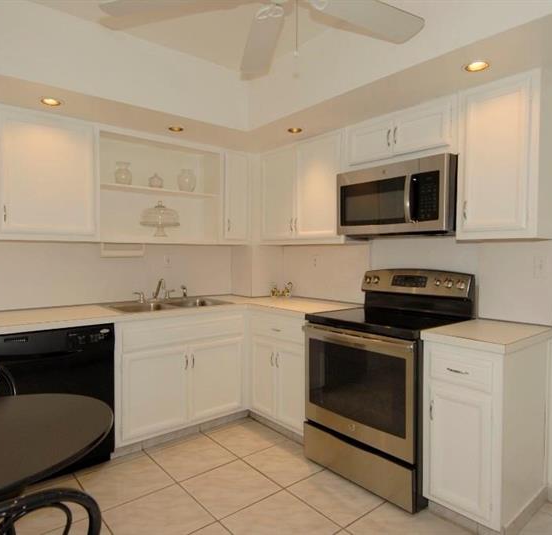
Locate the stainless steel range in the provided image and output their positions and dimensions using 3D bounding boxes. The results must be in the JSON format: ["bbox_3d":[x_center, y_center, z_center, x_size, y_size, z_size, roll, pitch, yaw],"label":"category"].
[{"bbox_3d":[0.677,0.612,2.424,0.715,1.190,0.757,-1,2,-40],"label":"stainless steel range"}]

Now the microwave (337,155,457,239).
[{"bbox_3d":[0.803,-0.409,2.525,0.380,0.410,0.754,-1,2,-40],"label":"microwave"}]

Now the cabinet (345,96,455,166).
[{"bbox_3d":[0.831,-0.773,2.512,0.342,0.285,0.760,-1,2,-40],"label":"cabinet"}]

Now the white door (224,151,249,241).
[{"bbox_3d":[-0.326,-0.583,3.327,0.242,0.704,0.025,-1,2,-40],"label":"white door"}]

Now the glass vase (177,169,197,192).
[{"bbox_3d":[-0.709,-0.675,3.186,0.145,0.205,0.145,0,2,0],"label":"glass vase"}]

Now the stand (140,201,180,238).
[{"bbox_3d":[-0.885,-0.361,3.063,0.290,0.285,0.290,-1,2,-40],"label":"stand"}]

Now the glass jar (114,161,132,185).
[{"bbox_3d":[-1.108,-0.673,2.909,0.125,0.195,0.125,0,2,0],"label":"glass jar"}]

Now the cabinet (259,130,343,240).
[{"bbox_3d":[0.269,-0.564,3.146,0.314,0.772,0.935,-1,2,-40],"label":"cabinet"}]

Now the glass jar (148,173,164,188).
[{"bbox_3d":[-0.918,-0.658,3.074,0.120,0.143,0.120,0,2,0],"label":"glass jar"}]

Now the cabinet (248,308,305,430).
[{"bbox_3d":[0.223,0.702,3.020,0.588,0.789,0.655,-1,2,-40],"label":"cabinet"}]

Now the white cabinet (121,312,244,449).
[{"bbox_3d":[-0.787,0.700,2.997,0.990,0.789,0.619,-1,2,-40],"label":"white cabinet"}]

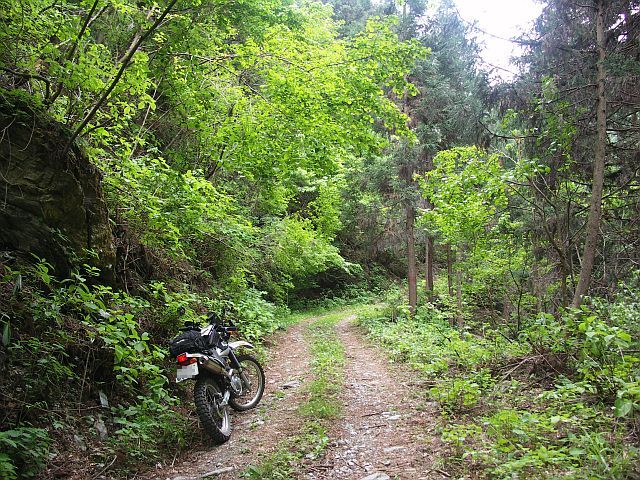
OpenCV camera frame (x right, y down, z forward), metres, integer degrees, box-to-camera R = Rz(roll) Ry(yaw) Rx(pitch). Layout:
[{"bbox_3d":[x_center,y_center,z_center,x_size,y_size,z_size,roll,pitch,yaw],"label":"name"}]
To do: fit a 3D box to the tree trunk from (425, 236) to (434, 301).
[{"bbox_3d":[4.865,1.266,23.000,0.290,2.950,0.290,-1,-4,0],"label":"tree trunk"}]

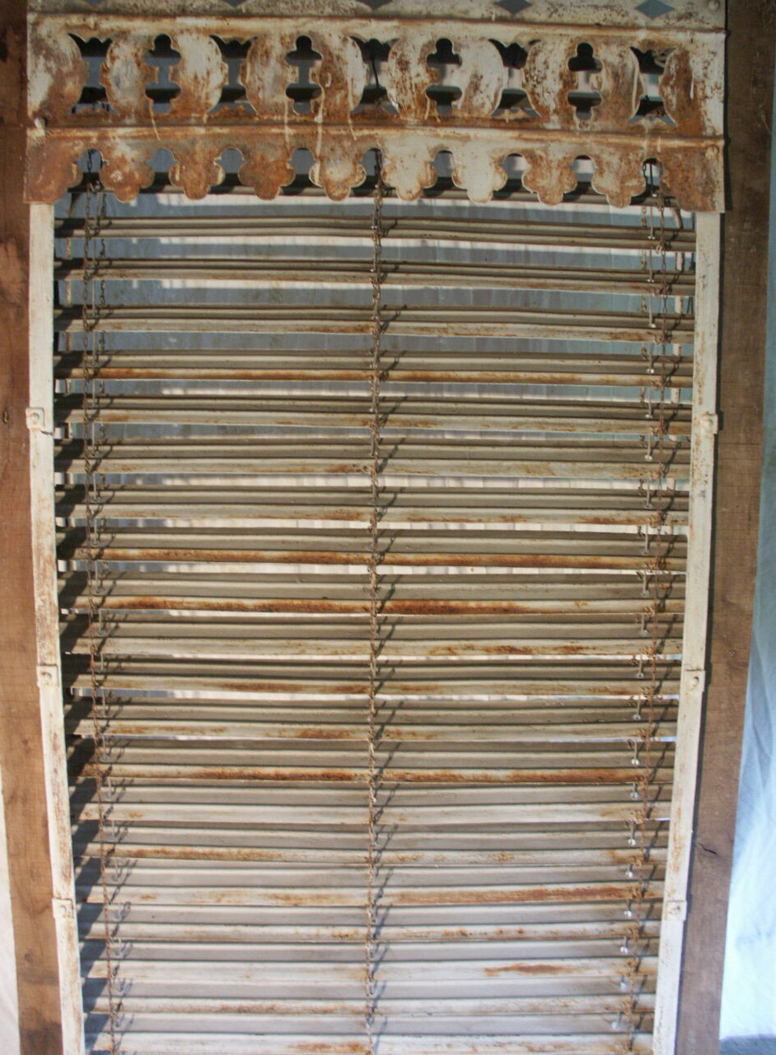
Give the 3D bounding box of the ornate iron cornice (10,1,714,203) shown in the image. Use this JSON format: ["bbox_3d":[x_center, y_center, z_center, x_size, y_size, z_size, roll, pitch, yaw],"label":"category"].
[{"bbox_3d":[-0.017,-0.578,1.171,0.950,0.266,0.050,1,7,0],"label":"ornate iron cornice"}]

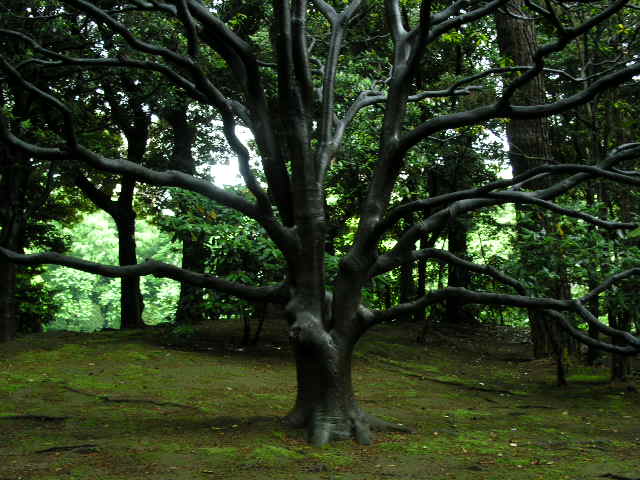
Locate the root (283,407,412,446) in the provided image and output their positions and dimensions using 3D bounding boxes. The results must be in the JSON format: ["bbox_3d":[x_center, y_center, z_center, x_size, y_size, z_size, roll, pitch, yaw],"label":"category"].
[{"bbox_3d":[0.227,1.523,5.800,1.030,0.280,0.800,0,-2,0],"label":"root"}]

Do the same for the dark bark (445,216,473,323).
[{"bbox_3d":[2.858,0.609,14.500,0.520,2.150,0.500,0,-2,0],"label":"dark bark"}]

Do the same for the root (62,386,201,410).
[{"bbox_3d":[-2.114,1.634,7.384,2.175,0.090,0.299,-2,-3,34],"label":"root"}]

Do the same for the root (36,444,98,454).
[{"bbox_3d":[-1.936,1.584,5.394,0.484,0.060,0.130,1,-3,-25],"label":"root"}]

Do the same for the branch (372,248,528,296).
[{"bbox_3d":[1.059,0.264,5.700,1.220,0.360,0.420,0,-2,0],"label":"branch"}]

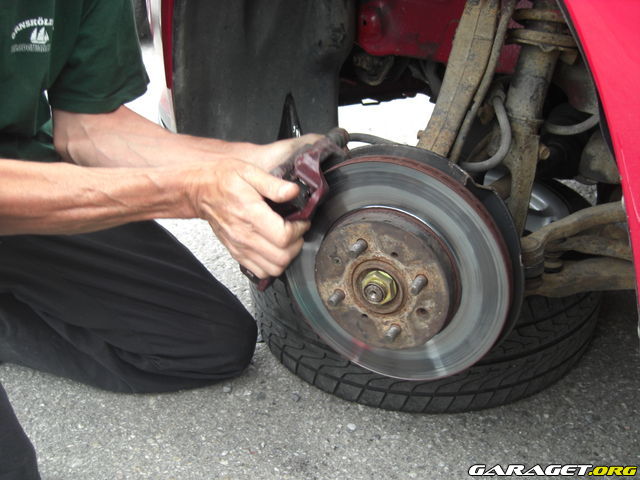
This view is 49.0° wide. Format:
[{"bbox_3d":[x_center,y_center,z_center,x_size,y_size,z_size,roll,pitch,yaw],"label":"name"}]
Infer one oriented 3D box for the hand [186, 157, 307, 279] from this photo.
[{"bbox_3d":[-0.078,-0.023,0.780,0.140,0.115,0.090,38,9,-12],"label":"hand"}]

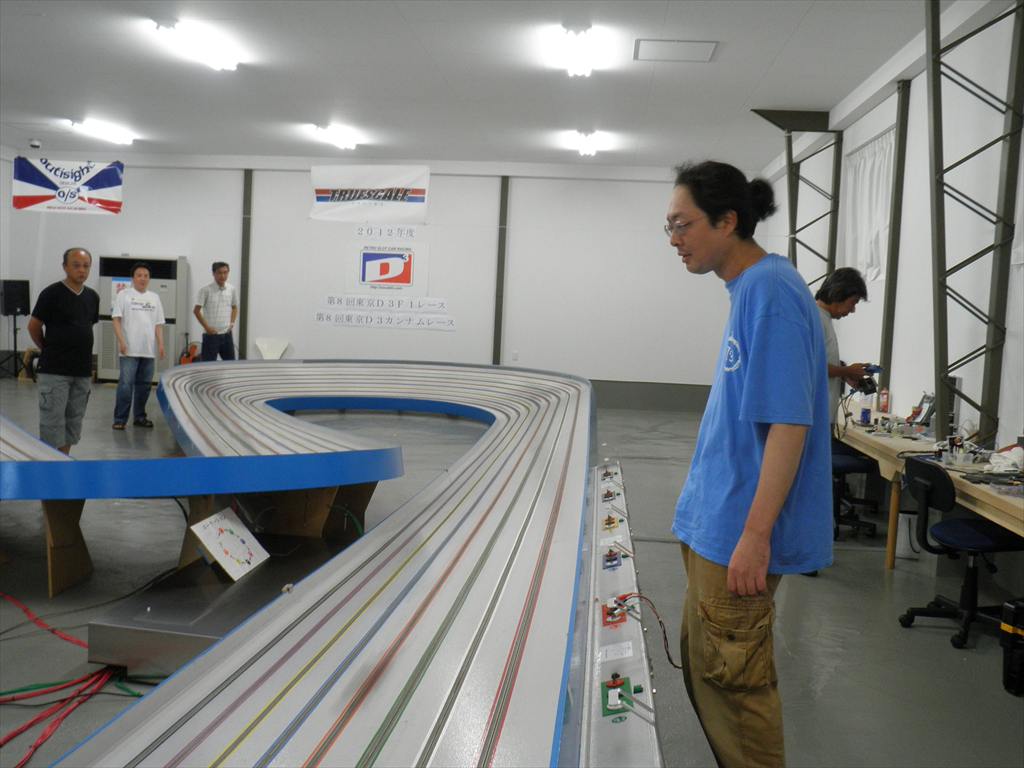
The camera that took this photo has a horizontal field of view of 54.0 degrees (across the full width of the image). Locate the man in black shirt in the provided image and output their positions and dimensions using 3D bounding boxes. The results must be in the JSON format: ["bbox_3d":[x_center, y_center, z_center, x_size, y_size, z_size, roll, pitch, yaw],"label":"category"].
[{"bbox_3d":[-3.185,-0.139,7.150,0.470,1.670,0.330,-1,6,-40],"label":"man in black shirt"}]

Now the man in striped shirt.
[{"bbox_3d":[-3.119,-0.420,10.600,0.470,1.720,0.300,1,5,-25],"label":"man in striped shirt"}]

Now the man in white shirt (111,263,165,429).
[{"bbox_3d":[-3.830,-0.403,10.300,0.520,1.670,0.320,0,5,-30],"label":"man in white shirt"}]

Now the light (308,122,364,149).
[{"bbox_3d":[-2.115,-2.997,12.154,0.240,0.100,1.280,3,4,5],"label":"light"}]

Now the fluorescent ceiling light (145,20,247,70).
[{"bbox_3d":[-2.499,-2.705,8.038,0.240,0.100,1.260,3,4,5],"label":"fluorescent ceiling light"}]

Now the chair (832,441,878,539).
[{"bbox_3d":[2.094,0.583,6.570,0.550,0.780,0.520,2,4,-1],"label":"chair"}]

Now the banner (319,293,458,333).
[{"bbox_3d":[-1.849,-1.022,14.588,1.980,0.460,0.020,3,4,5],"label":"banner"}]

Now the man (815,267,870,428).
[{"bbox_3d":[1.709,0.194,5.500,0.440,1.680,0.480,3,4,9],"label":"man"}]

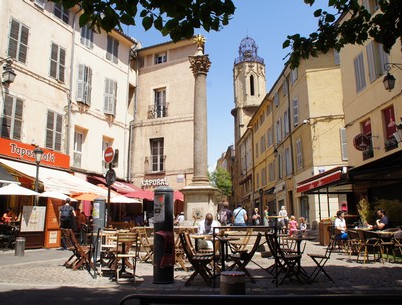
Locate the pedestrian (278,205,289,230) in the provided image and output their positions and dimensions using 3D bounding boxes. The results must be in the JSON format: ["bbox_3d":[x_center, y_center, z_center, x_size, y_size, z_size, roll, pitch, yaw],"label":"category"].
[{"bbox_3d":[4.553,3.811,19.174,0.500,1.630,0.350,0,-10,0],"label":"pedestrian"}]

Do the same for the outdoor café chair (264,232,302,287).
[{"bbox_3d":[1.464,1.812,6.017,0.510,0.850,0.440,1,-10,-5],"label":"outdoor café chair"}]

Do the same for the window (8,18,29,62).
[{"bbox_3d":[-8.308,-5.046,15.736,0.120,1.900,1.030,-4,-11,21],"label":"window"}]

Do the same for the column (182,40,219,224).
[{"bbox_3d":[-0.011,-0.933,13.921,1.250,8.250,1.250,-4,-11,20],"label":"column"}]

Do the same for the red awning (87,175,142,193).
[{"bbox_3d":[-4.685,2.035,20.720,2.000,1.000,4.153,-4,-11,20],"label":"red awning"}]

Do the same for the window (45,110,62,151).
[{"bbox_3d":[-7.264,-1.061,17.107,0.140,1.900,1.060,-4,-11,20],"label":"window"}]

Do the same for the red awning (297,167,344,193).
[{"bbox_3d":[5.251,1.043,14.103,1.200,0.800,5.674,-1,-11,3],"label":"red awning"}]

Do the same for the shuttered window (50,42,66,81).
[{"bbox_3d":[-7.428,-4.648,17.950,0.120,1.900,1.030,-4,-11,21],"label":"shuttered window"}]

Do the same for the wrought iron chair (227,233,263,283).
[{"bbox_3d":[0.791,1.846,6.177,0.510,0.850,0.440,-1,-10,4],"label":"wrought iron chair"}]

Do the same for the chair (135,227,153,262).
[{"bbox_3d":[-1.420,2.379,9.038,0.500,0.860,0.440,-4,-11,18],"label":"chair"}]

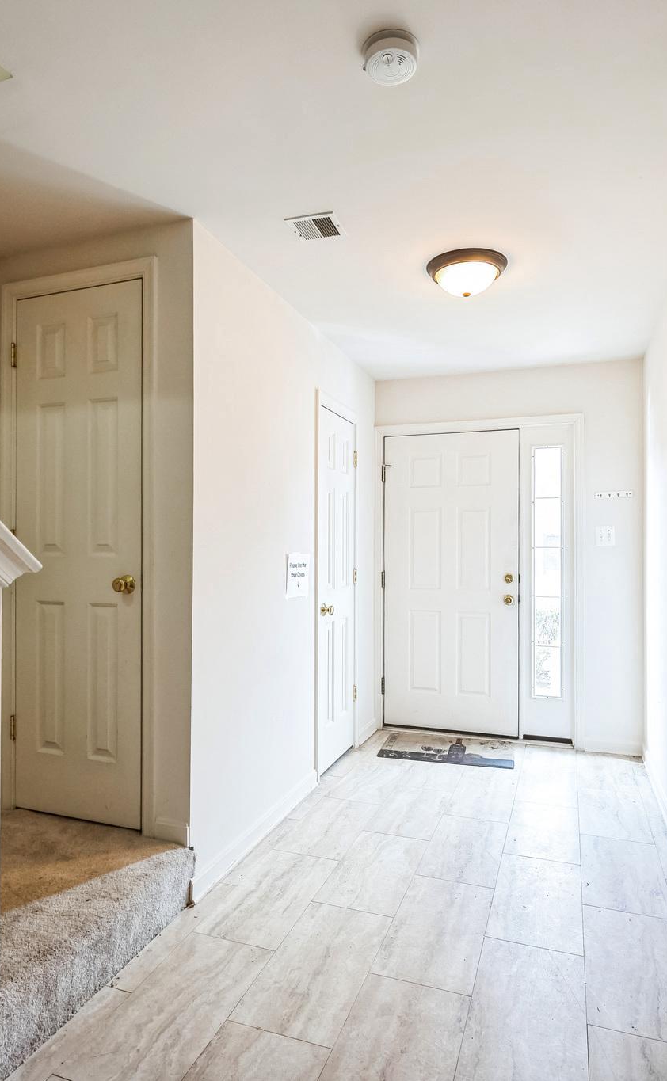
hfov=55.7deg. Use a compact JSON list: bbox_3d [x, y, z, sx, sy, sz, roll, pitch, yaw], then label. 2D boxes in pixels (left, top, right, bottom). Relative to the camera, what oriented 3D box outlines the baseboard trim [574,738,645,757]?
[{"bbox_3d":[1.709,1.281,3.903,0.370,0.085,0.015,0,0,20],"label":"baseboard trim"}]

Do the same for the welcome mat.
[{"bbox_3d":[0.720,1.318,3.986,0.800,0.009,0.510,0,0,14],"label":"welcome mat"}]

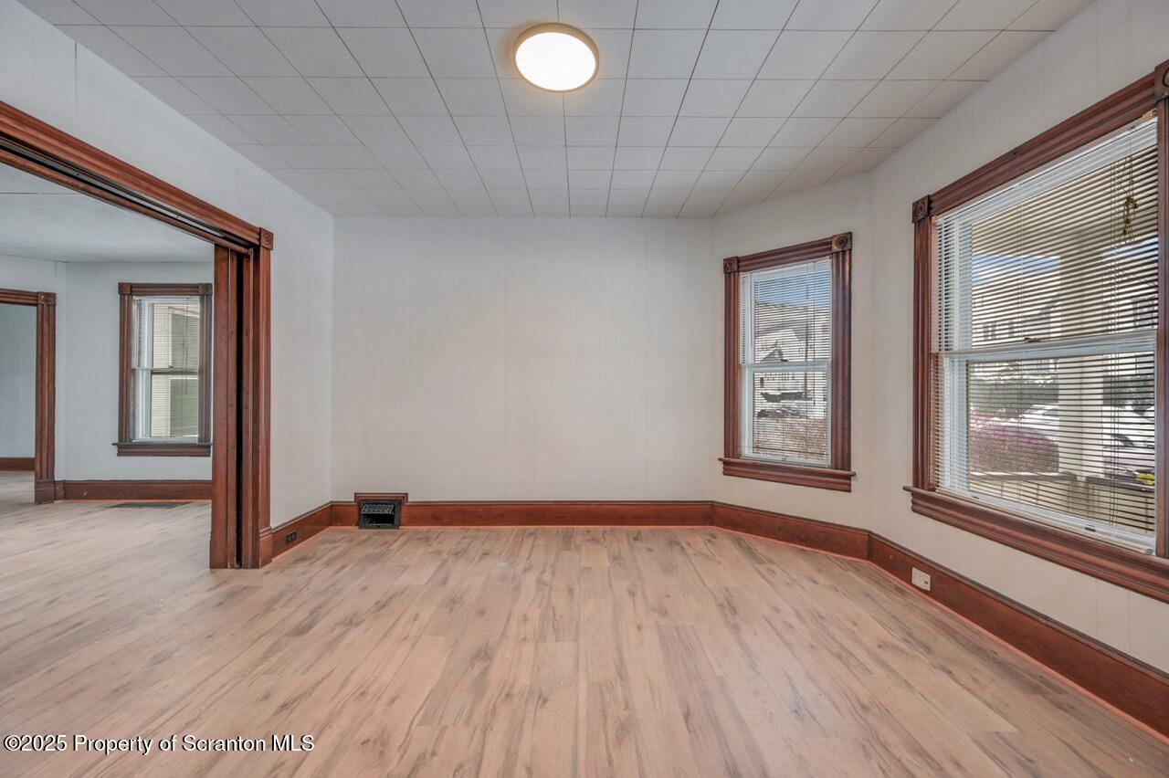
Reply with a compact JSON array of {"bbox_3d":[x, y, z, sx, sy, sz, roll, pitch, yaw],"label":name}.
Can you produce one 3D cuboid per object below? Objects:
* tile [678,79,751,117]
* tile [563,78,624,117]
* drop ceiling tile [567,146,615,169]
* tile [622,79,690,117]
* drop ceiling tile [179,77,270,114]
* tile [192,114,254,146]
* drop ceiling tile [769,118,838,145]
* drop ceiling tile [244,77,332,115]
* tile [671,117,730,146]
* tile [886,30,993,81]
[{"bbox_3d":[0.656,-1.478,2.305,0.305,0.020,0.305,0,0,-1],"label":"tile"},{"bbox_3d":[0.046,-1.491,2.323,0.305,0.016,0.305,0,0,-1],"label":"tile"},{"bbox_3d":[0.041,-1.495,2.933,0.305,0.016,0.305,0,0,-1],"label":"drop ceiling tile"},{"bbox_3d":[0.354,-1.491,2.326,0.305,0.016,0.305,0,0,-1],"label":"tile"},{"bbox_3d":[-1.802,-1.490,2.306,0.305,0.016,0.305,0,0,-1],"label":"drop ceiling tile"},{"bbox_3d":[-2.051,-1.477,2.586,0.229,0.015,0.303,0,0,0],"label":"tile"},{"bbox_3d":[1.263,-1.480,2.612,0.305,0.020,0.305,0,0,-1],"label":"drop ceiling tile"},{"bbox_3d":[-1.477,-1.476,2.289,0.305,0.018,0.302,0,0,-1],"label":"drop ceiling tile"},{"bbox_3d":[0.651,-1.484,2.617,0.305,0.016,0.305,0,1,-1],"label":"tile"},{"bbox_3d":[1.572,-1.480,2.019,0.305,0.016,0.305,0,1,-1],"label":"tile"}]

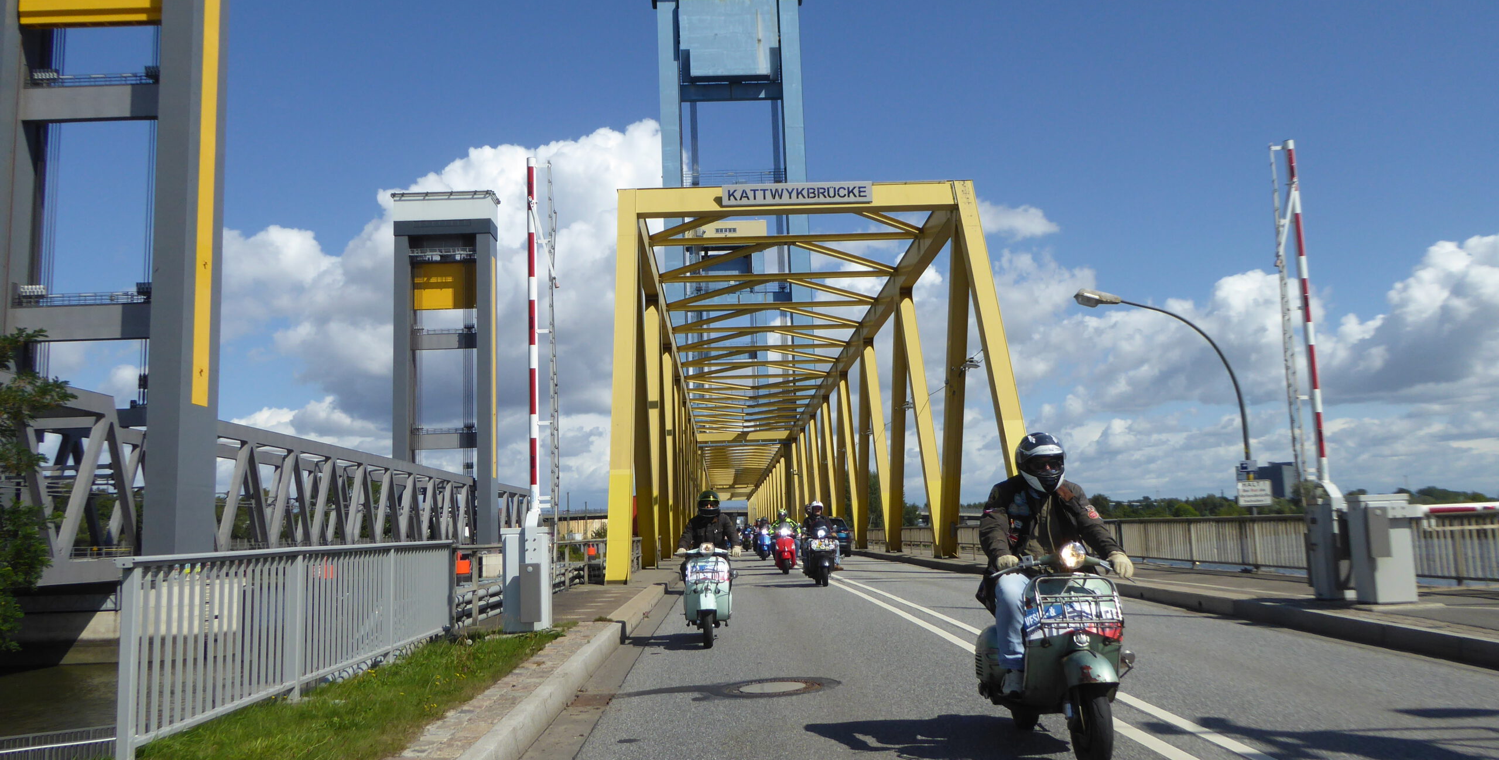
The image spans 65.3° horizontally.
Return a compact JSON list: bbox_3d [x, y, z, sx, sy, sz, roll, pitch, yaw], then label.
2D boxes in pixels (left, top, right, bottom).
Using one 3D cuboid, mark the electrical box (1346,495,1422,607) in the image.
[{"bbox_3d":[6.829,1.829,12.676,0.550,1.150,0.430,-1,-7,-1],"label":"electrical box"}]

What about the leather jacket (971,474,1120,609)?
[{"bbox_3d":[1.649,0.918,6.522,0.700,0.710,0.580,-1,-7,-5],"label":"leather jacket"}]

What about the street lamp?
[{"bbox_3d":[7.396,0.911,20.697,2.891,5.115,0.300,-1,-7,-1],"label":"street lamp"}]

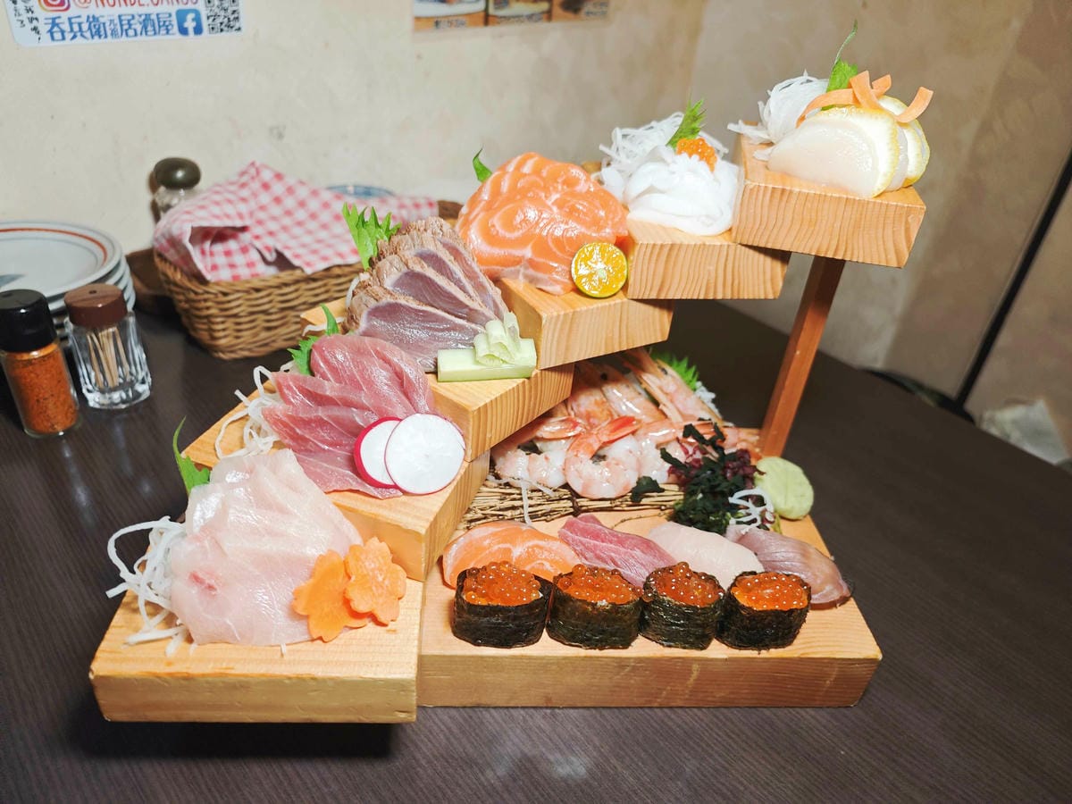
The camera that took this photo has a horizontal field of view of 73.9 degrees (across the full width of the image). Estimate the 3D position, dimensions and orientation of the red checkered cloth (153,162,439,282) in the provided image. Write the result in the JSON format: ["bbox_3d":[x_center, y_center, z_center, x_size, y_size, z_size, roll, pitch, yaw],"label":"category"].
[{"bbox_3d":[-0.219,-0.192,0.715,0.301,0.075,0.153,-20,40,-34],"label":"red checkered cloth"}]

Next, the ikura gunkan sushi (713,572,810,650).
[{"bbox_3d":[0.119,0.107,0.371,0.044,0.031,0.027,1,33,-7],"label":"ikura gunkan sushi"}]

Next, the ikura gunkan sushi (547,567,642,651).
[{"bbox_3d":[0.030,0.103,0.363,0.045,0.033,0.030,3,33,-3],"label":"ikura gunkan sushi"}]

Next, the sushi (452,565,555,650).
[{"bbox_3d":[-0.017,0.101,0.359,0.046,0.034,0.029,3,33,-4],"label":"sushi"}]

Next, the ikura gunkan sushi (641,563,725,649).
[{"bbox_3d":[0.075,0.104,0.367,0.043,0.035,0.028,2,33,-5],"label":"ikura gunkan sushi"}]

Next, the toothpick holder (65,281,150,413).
[{"bbox_3d":[-0.340,-0.045,0.565,0.049,0.089,0.049,2,33,-5],"label":"toothpick holder"}]

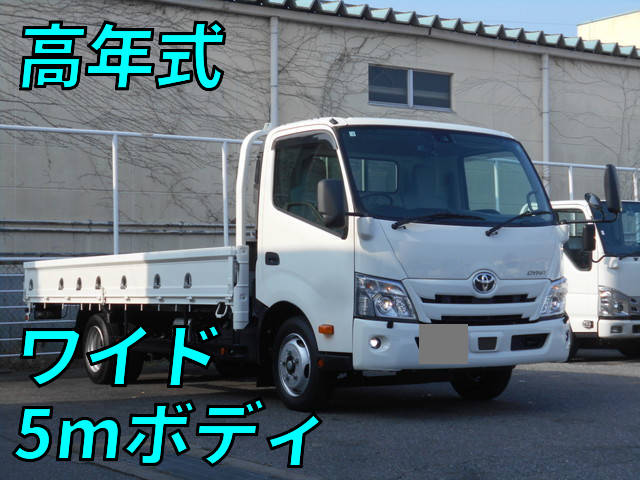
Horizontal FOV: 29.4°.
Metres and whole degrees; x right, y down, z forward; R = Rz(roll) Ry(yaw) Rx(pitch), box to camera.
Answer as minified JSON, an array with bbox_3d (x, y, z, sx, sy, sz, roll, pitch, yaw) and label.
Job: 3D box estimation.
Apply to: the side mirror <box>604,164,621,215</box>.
[{"bbox_3d":[2.280,-0.394,9.510,0.090,0.375,0.190,-8,-6,31],"label":"side mirror"}]

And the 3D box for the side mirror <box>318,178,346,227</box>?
[{"bbox_3d":[0.086,-0.255,8.519,0.190,0.345,0.100,0,-5,-15],"label":"side mirror"}]

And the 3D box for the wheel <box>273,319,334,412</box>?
[{"bbox_3d":[-0.117,0.964,9.457,0.205,0.725,0.725,1,-3,-33],"label":"wheel"}]

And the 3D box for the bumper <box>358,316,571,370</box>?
[{"bbox_3d":[1.148,0.754,9.053,1.980,0.365,0.300,1,-3,-33],"label":"bumper"}]

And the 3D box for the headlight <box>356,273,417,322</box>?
[{"bbox_3d":[0.474,0.403,8.670,0.400,0.340,0.230,1,-3,-33],"label":"headlight"}]

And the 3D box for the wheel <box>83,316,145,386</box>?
[{"bbox_3d":[-2.087,1.099,12.382,0.420,0.712,0.712,1,-3,-32],"label":"wheel"}]

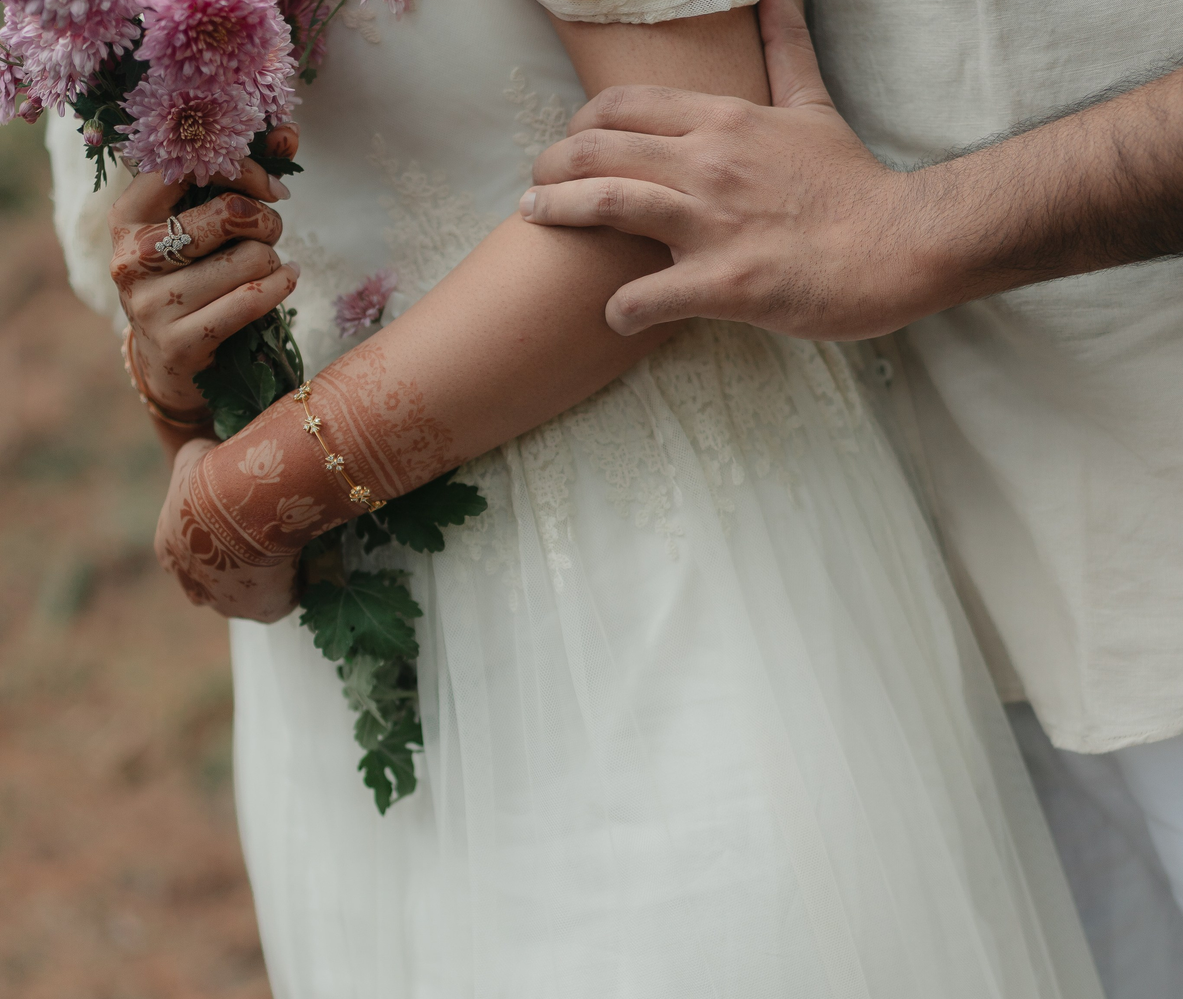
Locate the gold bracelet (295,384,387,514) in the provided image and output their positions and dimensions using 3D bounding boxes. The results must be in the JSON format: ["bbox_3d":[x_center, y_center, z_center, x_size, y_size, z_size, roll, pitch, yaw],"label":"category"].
[{"bbox_3d":[-0.105,-0.022,1.145,0.009,0.063,0.053,-34,0,16],"label":"gold bracelet"}]

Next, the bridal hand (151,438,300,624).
[{"bbox_3d":[-0.153,0.014,1.160,0.058,0.073,0.086,-52,-11,-30],"label":"bridal hand"}]

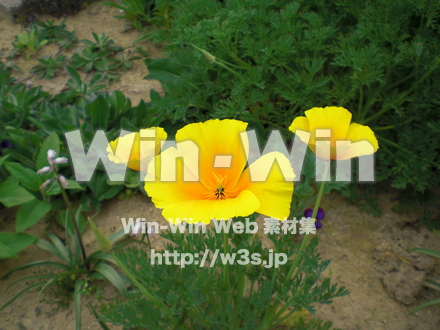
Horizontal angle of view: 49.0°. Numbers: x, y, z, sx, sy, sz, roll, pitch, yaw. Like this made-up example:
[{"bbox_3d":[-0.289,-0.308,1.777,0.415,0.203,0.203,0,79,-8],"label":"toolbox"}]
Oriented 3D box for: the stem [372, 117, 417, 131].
[{"bbox_3d":[0.259,-0.061,0.720,0.067,0.006,0.005,-17,0,7],"label":"stem"}]

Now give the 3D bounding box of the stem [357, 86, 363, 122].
[{"bbox_3d":[0.202,-0.088,0.700,0.006,0.060,0.005,4,29,-2],"label":"stem"}]

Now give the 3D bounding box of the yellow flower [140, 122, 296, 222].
[{"bbox_3d":[0.000,0.003,0.255,0.078,0.036,0.066,0,36,0],"label":"yellow flower"}]

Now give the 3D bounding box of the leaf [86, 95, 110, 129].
[{"bbox_3d":[-0.215,-0.094,0.860,0.043,0.066,0.012,0,21,0],"label":"leaf"}]

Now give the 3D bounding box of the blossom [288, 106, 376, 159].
[{"bbox_3d":[0.080,-0.021,0.340,0.063,0.035,0.057,0,36,0],"label":"blossom"}]

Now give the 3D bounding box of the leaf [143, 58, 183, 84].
[{"bbox_3d":[-0.115,-0.194,1.000,0.082,0.018,0.052,6,75,2],"label":"leaf"}]

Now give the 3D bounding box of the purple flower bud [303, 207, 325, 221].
[{"bbox_3d":[0.083,0.044,0.430,0.020,0.016,0.013,0,36,0],"label":"purple flower bud"}]

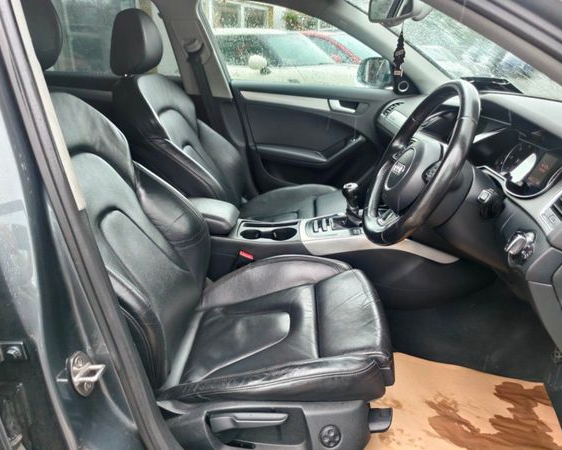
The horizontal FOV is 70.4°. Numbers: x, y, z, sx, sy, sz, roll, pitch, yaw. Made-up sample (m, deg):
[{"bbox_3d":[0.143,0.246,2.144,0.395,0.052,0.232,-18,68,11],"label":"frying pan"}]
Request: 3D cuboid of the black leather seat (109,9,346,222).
[{"bbox_3d":[-0.179,-0.326,1.582,0.900,0.940,0.530,1,24,2],"label":"black leather seat"}]

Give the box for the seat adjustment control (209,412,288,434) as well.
[{"bbox_3d":[-0.063,0.399,0.806,0.153,0.033,0.030,1,24,2],"label":"seat adjustment control"}]

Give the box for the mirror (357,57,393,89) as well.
[{"bbox_3d":[0.475,-0.756,1.986,0.110,0.150,0.200,-7,25,-15],"label":"mirror"}]

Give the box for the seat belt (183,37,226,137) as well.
[{"bbox_3d":[-0.334,-0.578,1.783,0.150,0.430,0.100,1,24,2],"label":"seat belt"}]

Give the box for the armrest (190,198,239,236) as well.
[{"bbox_3d":[-0.271,-0.034,1.309,0.270,0.080,0.150,1,24,2],"label":"armrest"}]

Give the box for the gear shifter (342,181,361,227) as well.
[{"bbox_3d":[0.224,-0.064,1.278,0.060,0.140,0.055,1,24,2],"label":"gear shifter"}]

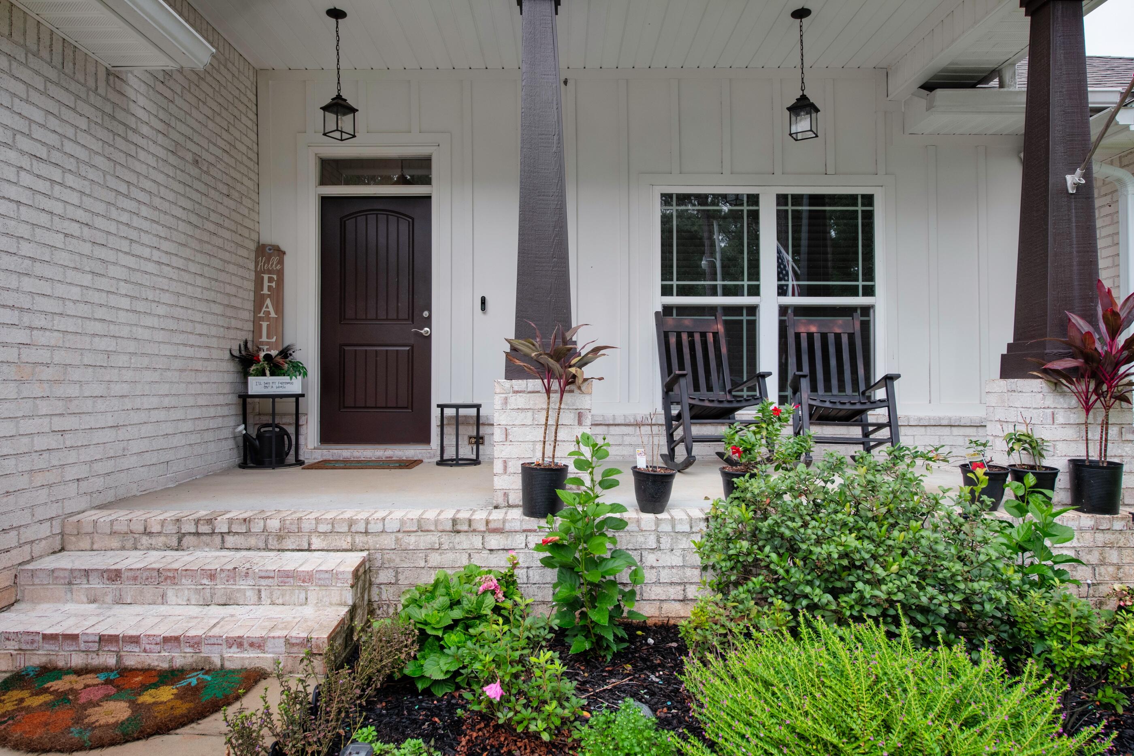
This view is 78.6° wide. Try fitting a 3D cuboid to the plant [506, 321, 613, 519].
[{"bbox_3d":[-0.037,0.200,3.370,0.530,0.935,0.460,0,0,0],"label":"plant"}]

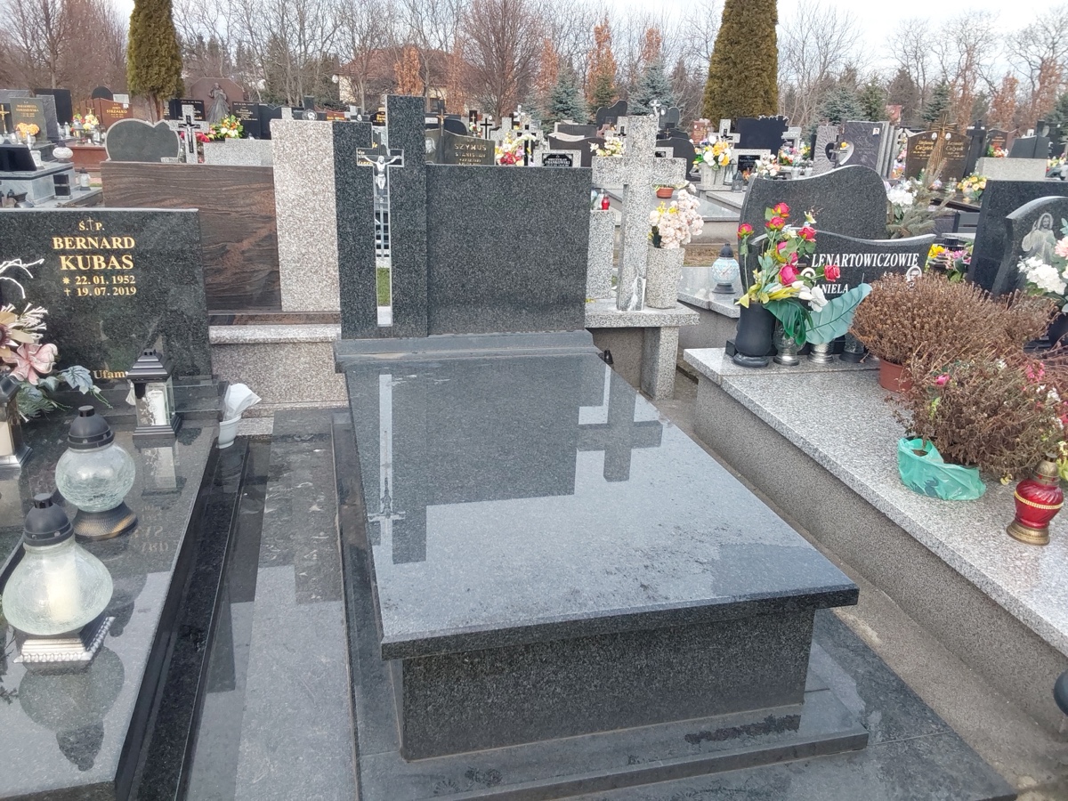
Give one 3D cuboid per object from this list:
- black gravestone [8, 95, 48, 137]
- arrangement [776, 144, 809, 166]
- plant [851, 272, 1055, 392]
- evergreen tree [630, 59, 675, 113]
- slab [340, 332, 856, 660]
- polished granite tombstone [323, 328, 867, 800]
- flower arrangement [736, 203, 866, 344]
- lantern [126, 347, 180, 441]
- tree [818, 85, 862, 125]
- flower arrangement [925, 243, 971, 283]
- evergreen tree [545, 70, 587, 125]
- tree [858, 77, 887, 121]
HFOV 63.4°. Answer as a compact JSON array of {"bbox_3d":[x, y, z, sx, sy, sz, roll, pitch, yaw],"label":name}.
[{"bbox_3d":[-8.494,-4.729,14.509,0.660,0.780,0.200,-3,18,-14],"label":"black gravestone"},{"bbox_3d":[3.454,-3.270,11.500,0.461,0.308,0.330,-3,20,-13],"label":"arrangement"},{"bbox_3d":[1.714,-0.291,3.550,0.740,0.440,0.620,10,19,25],"label":"plant"},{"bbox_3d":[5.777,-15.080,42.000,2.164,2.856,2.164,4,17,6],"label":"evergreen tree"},{"bbox_3d":[-0.016,0.141,2.607,1.020,0.051,1.877,-3,20,-14],"label":"slab"},{"bbox_3d":[-0.018,0.290,2.811,1.165,0.430,2.079,-3,20,-13],"label":"polished granite tombstone"},{"bbox_3d":[1.280,-0.602,4.150,0.642,0.677,0.420,-3,20,-13],"label":"flower arrangement"},{"bbox_3d":[-1.278,-0.035,2.906,0.137,0.296,0.137,-3,18,-15],"label":"lantern"},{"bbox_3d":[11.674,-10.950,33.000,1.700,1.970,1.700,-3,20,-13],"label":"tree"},{"bbox_3d":[2.822,-0.933,5.900,0.290,0.300,0.280,-3,20,-13],"label":"flower arrangement"},{"bbox_3d":[1.236,-11.476,32.986,1.700,2.250,1.700,2,20,-1],"label":"evergreen tree"},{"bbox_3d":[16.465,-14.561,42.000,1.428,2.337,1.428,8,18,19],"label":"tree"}]

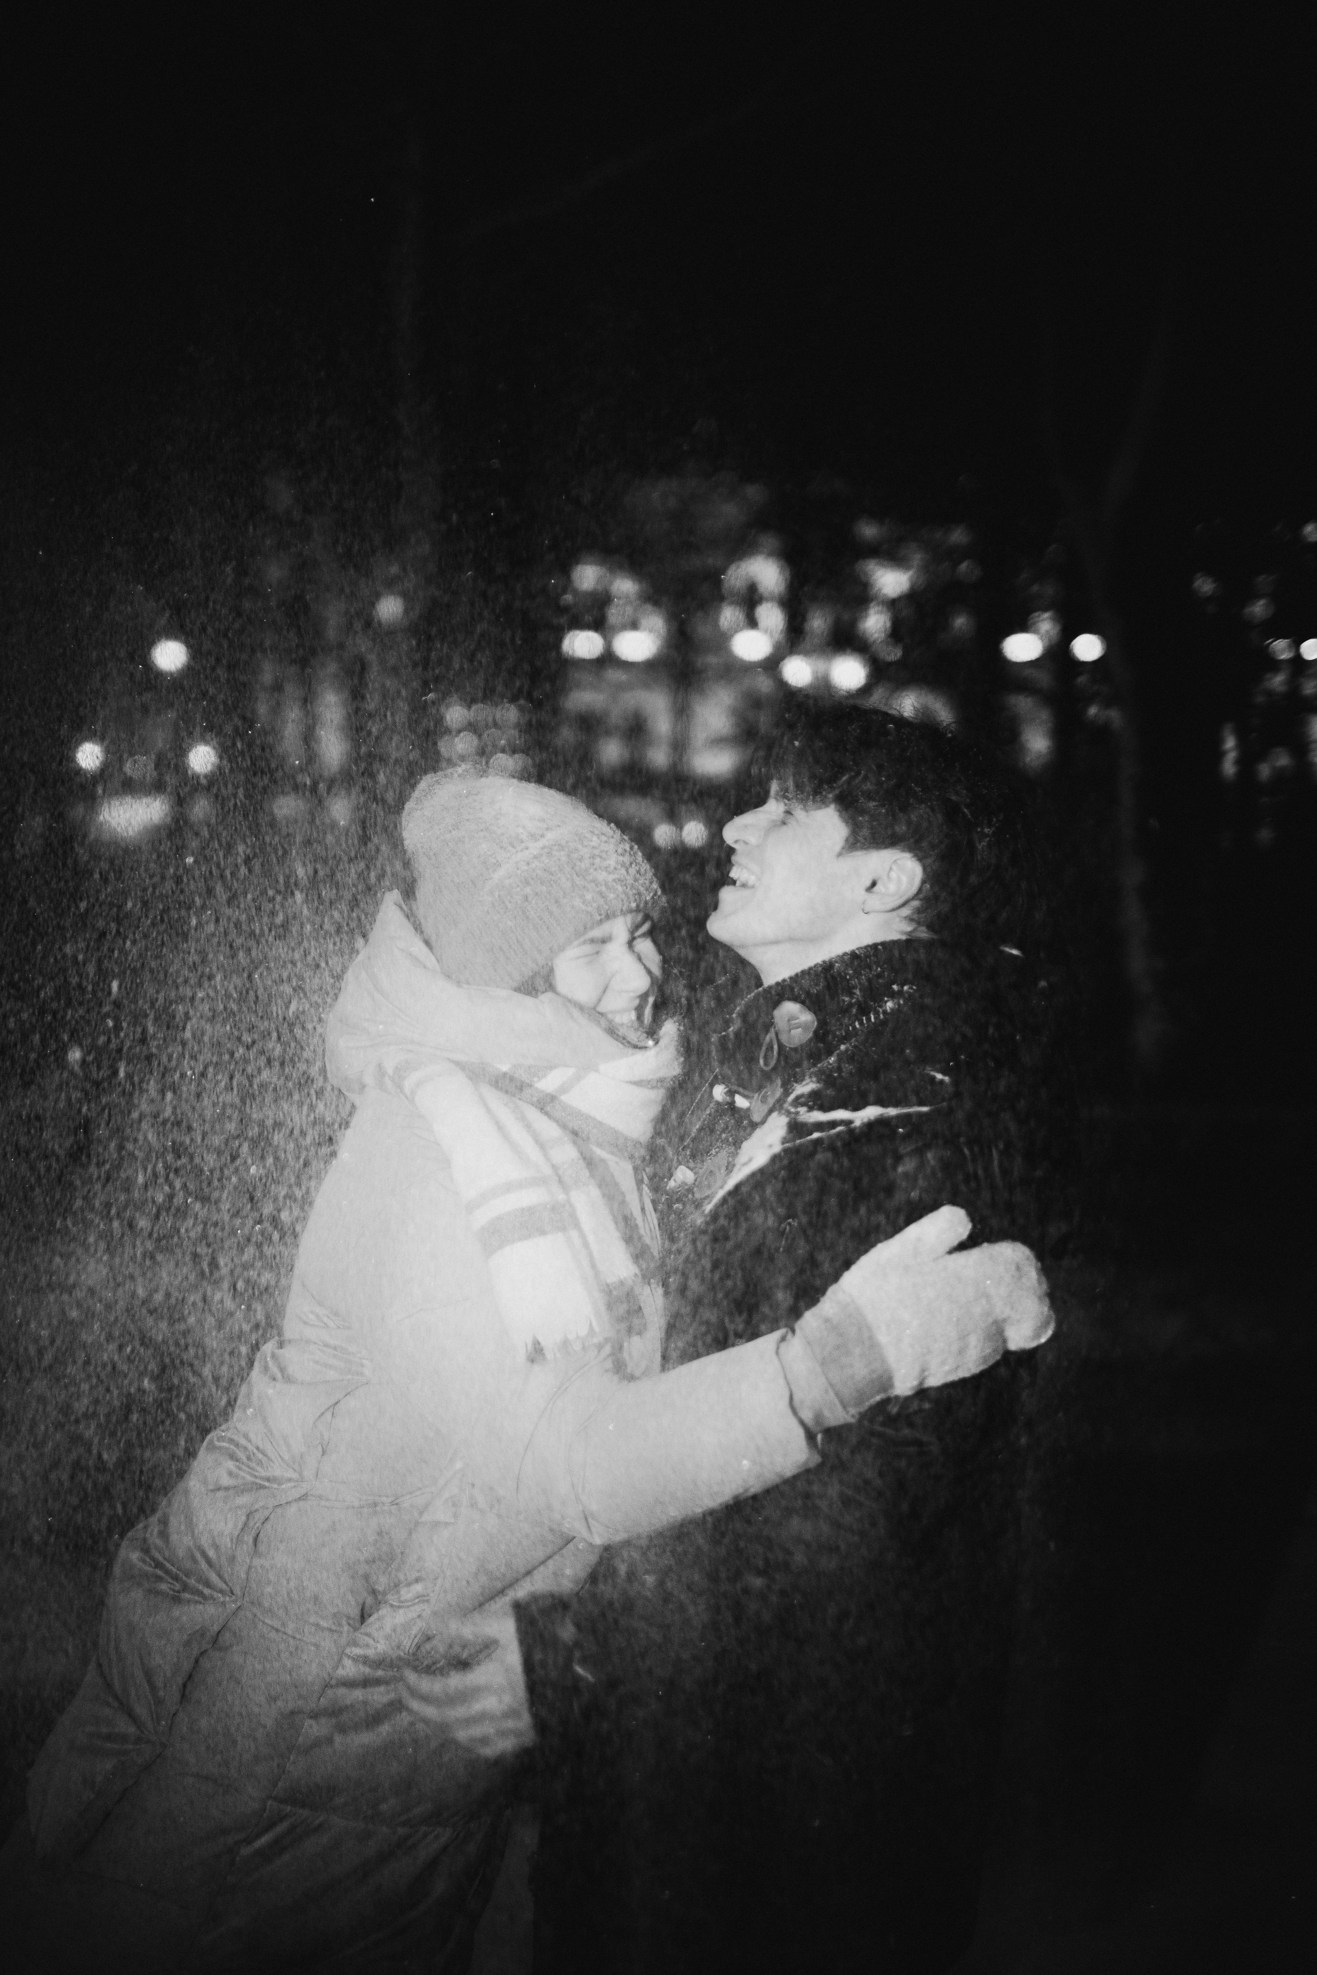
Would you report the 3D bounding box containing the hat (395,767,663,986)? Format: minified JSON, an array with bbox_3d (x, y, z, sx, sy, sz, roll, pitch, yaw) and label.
[{"bbox_3d":[-0.107,-0.089,2.420,0.195,0.190,0.175,-16,7,39],"label":"hat"}]

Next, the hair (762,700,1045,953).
[{"bbox_3d":[0.204,-0.132,2.420,0.235,0.200,0.195,22,0,-3],"label":"hair"}]

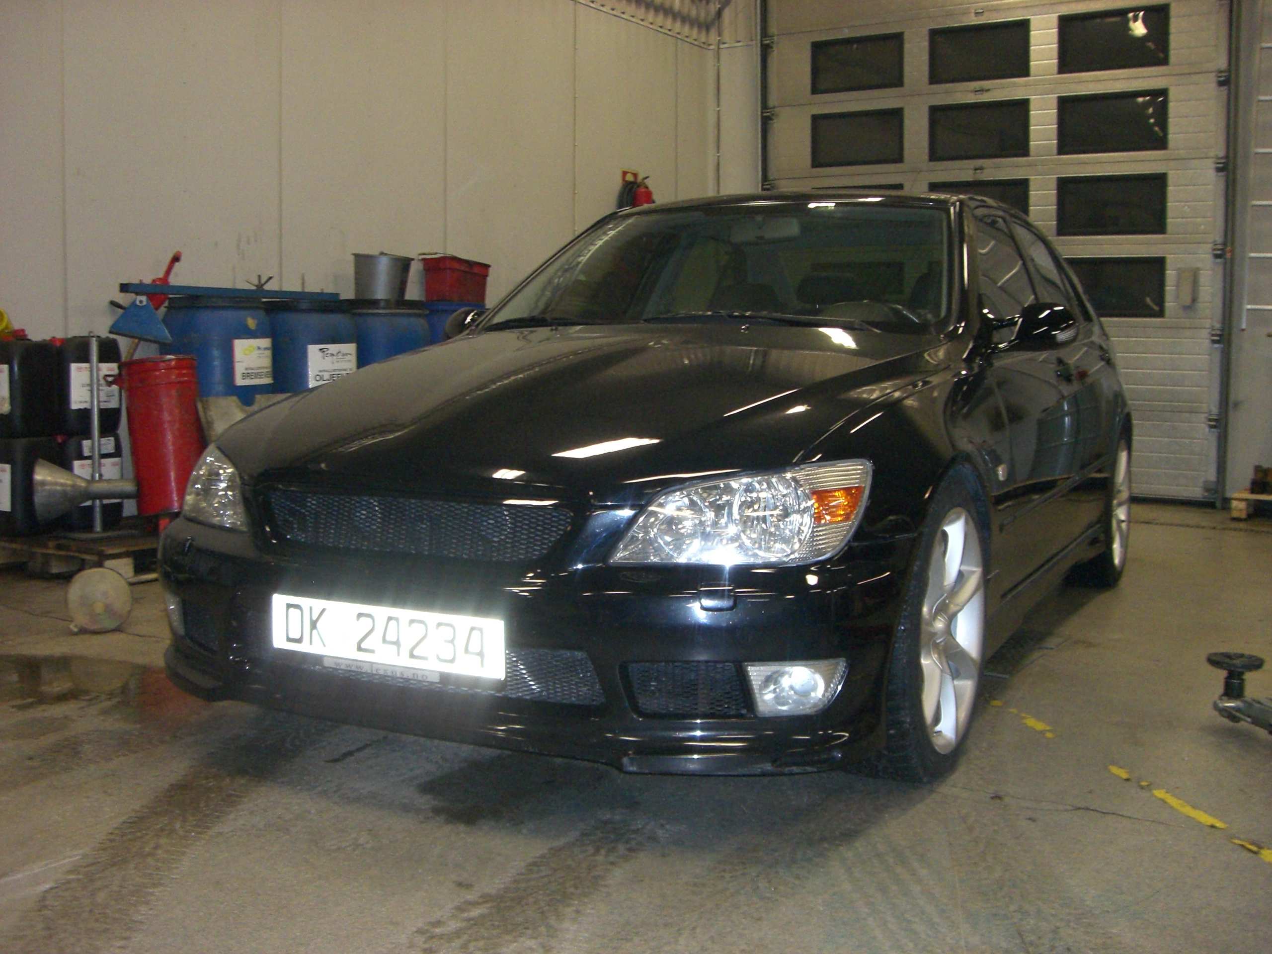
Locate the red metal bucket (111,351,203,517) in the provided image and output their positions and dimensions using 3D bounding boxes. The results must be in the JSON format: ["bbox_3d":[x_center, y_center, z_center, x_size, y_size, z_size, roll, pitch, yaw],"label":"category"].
[{"bbox_3d":[-1.845,-0.162,5.497,0.300,0.610,0.300,-6,5,-18],"label":"red metal bucket"}]

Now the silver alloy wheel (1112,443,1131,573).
[{"bbox_3d":[1.737,0.103,5.259,0.190,0.485,0.485,3,6,26],"label":"silver alloy wheel"}]

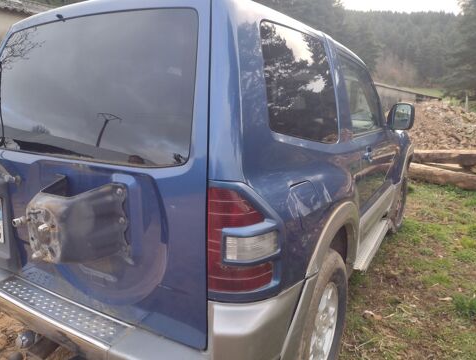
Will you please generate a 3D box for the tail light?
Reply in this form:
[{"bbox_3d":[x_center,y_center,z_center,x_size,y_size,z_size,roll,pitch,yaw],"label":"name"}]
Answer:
[{"bbox_3d":[0.021,0.190,1.219,0.175,0.348,0.170,7,13,30],"label":"tail light"}]

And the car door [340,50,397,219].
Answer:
[{"bbox_3d":[0.991,-0.334,2.798,0.250,1.090,1.370,7,13,30],"label":"car door"}]

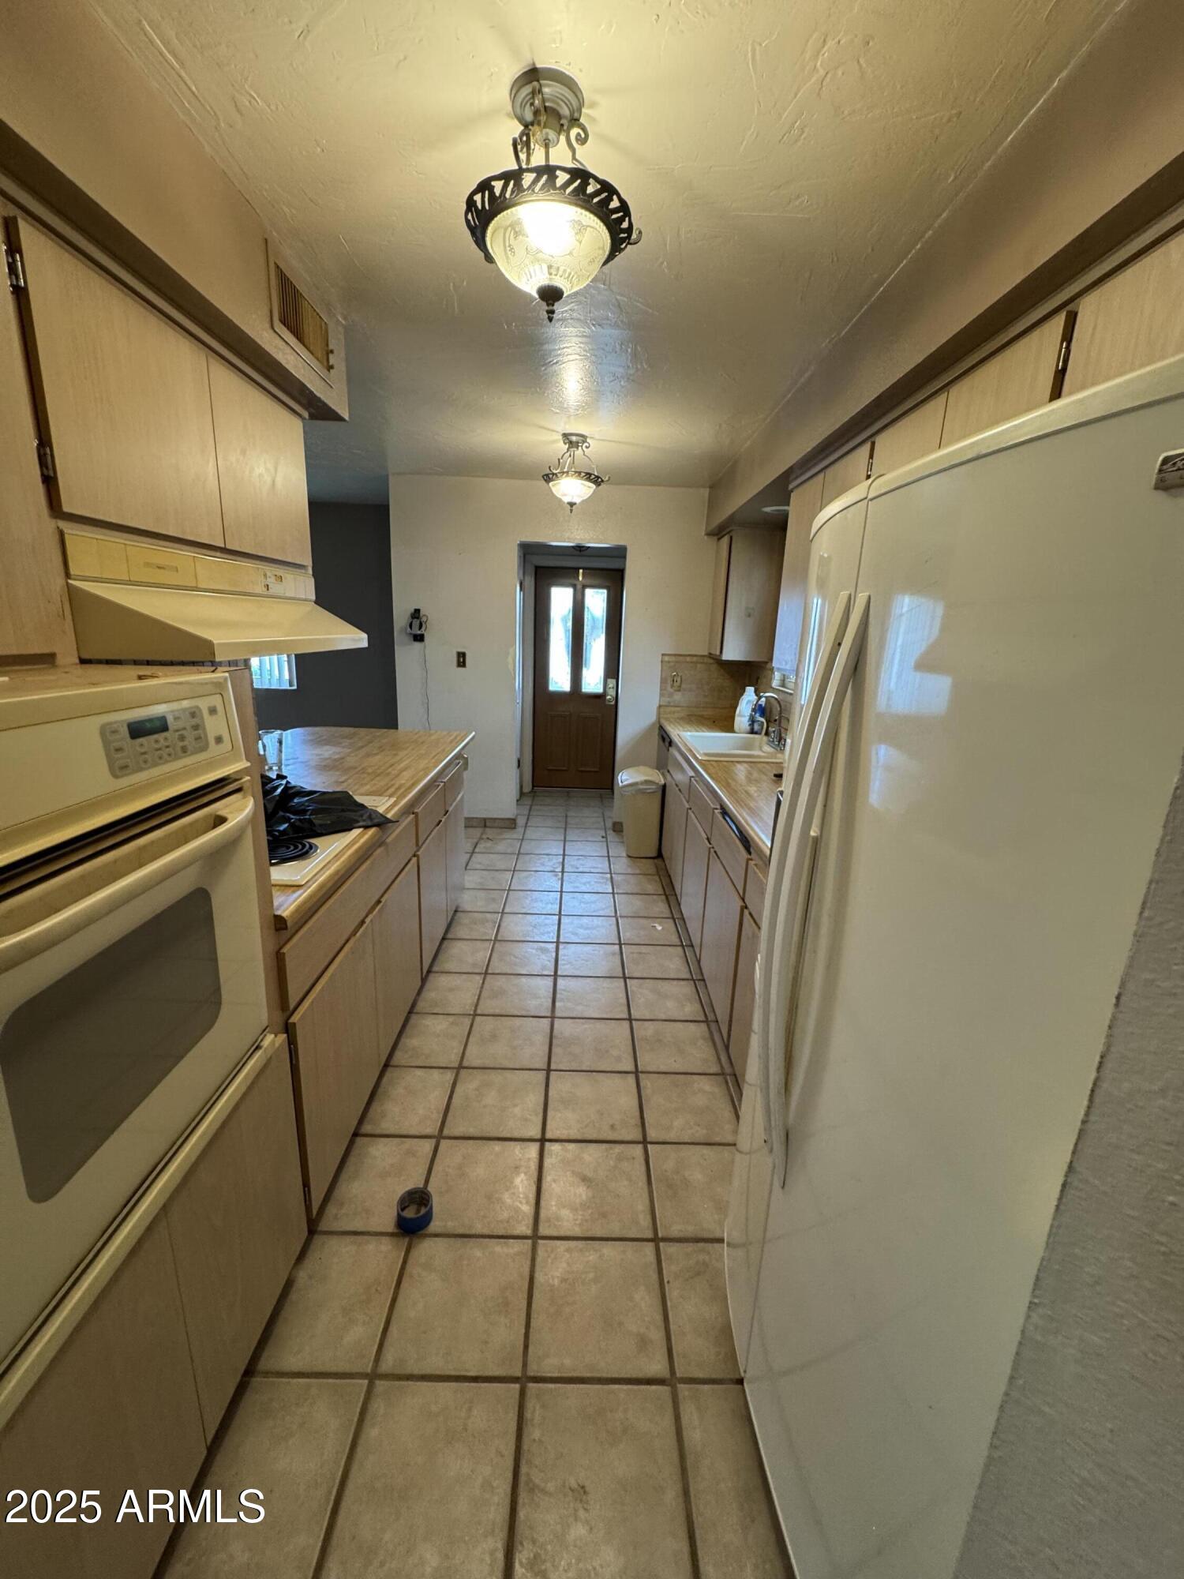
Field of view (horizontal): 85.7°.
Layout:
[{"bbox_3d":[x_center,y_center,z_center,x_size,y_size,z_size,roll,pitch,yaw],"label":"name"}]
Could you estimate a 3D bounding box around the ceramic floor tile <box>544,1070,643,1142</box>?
[{"bbox_3d":[0.004,1.020,2.061,0.296,0.010,0.301,2,14,-1],"label":"ceramic floor tile"}]

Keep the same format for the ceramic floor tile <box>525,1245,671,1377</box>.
[{"bbox_3d":[0.015,1.181,1.467,0.303,0.011,0.306,2,14,-1],"label":"ceramic floor tile"}]

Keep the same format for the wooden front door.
[{"bbox_3d":[-0.130,-1.007,5.956,0.800,2.033,0.045,2,14,-1],"label":"wooden front door"}]

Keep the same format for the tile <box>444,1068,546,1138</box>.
[{"bbox_3d":[-0.305,1.019,2.070,0.303,0.011,0.306,2,14,-1],"label":"tile"}]

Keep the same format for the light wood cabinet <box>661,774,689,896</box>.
[{"bbox_3d":[0.763,0.272,3.761,0.560,0.563,0.798,2,14,-1],"label":"light wood cabinet"}]

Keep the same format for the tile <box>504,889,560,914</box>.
[{"bbox_3d":[-0.325,0.636,3.576,0.296,0.010,0.301,2,14,-1],"label":"tile"}]

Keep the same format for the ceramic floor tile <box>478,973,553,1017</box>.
[{"bbox_3d":[-0.317,0.875,2.701,0.302,0.010,0.305,2,14,-1],"label":"ceramic floor tile"}]

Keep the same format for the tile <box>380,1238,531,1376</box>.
[{"bbox_3d":[-0.292,1.159,1.445,0.296,0.010,0.301,2,14,-1],"label":"tile"}]

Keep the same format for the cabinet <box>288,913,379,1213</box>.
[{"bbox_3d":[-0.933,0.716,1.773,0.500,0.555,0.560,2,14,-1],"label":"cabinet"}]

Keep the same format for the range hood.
[{"bbox_3d":[-1.009,-0.456,1.751,0.450,0.155,1.080,2,14,-1],"label":"range hood"}]

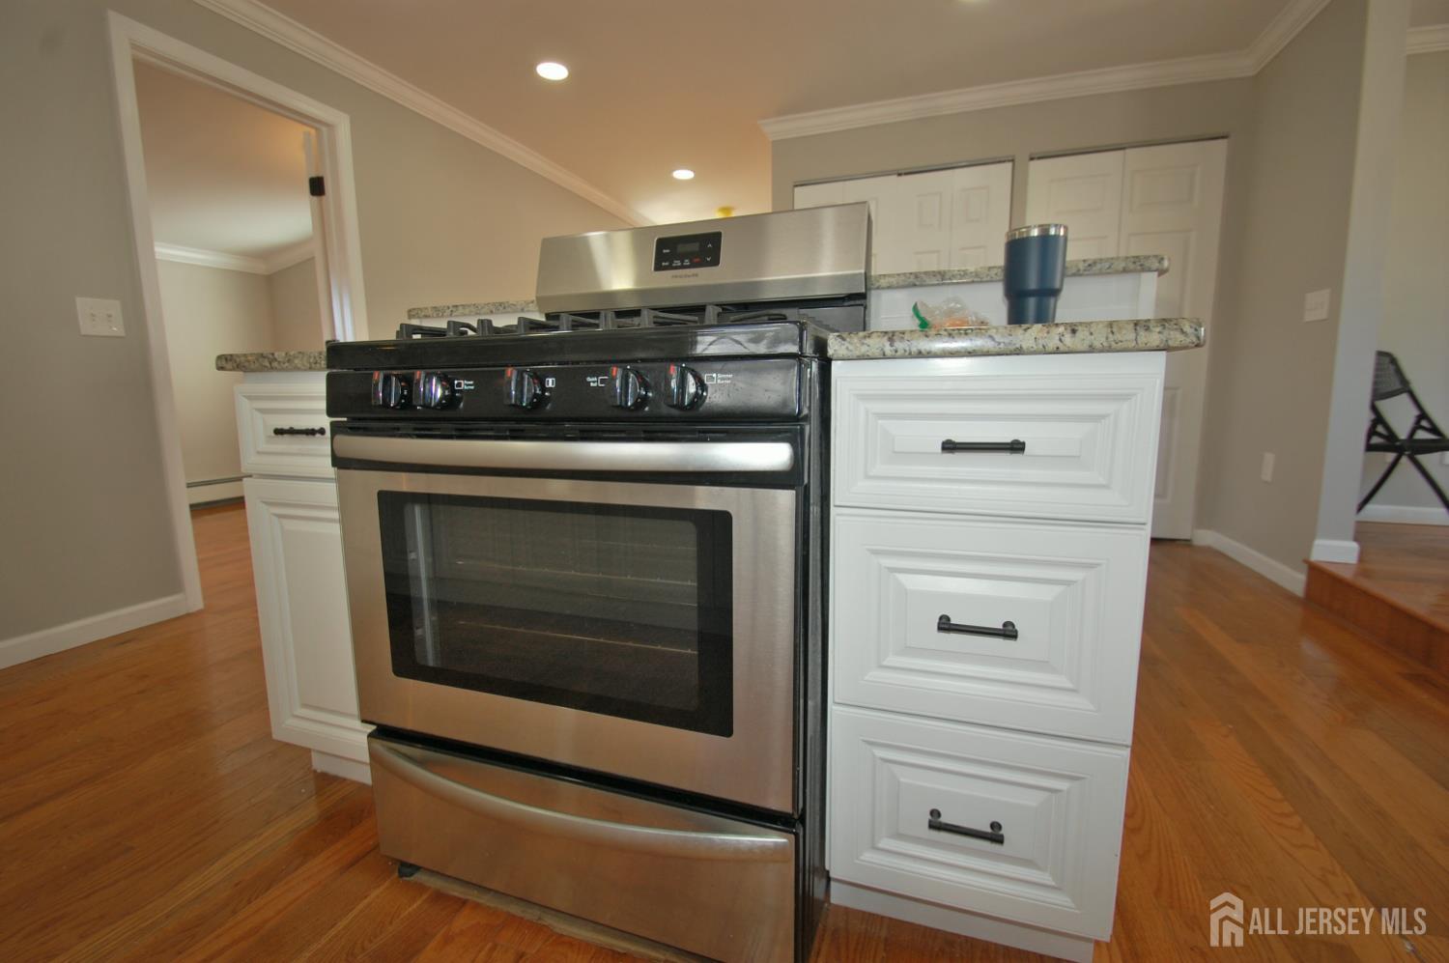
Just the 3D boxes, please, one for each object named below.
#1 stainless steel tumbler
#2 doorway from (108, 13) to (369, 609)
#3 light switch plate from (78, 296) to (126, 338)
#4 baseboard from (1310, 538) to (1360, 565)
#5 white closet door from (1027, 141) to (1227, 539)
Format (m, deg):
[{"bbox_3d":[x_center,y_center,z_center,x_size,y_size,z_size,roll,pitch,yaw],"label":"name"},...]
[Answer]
[{"bbox_3d":[0.549,-0.340,1.074,0.099,0.195,0.099,2,9,19],"label":"stainless steel tumbler"},{"bbox_3d":[-1.991,-0.615,2.631,0.130,2.140,0.905,2,9,20],"label":"doorway"},{"bbox_3d":[-2.136,-0.563,2.069,0.012,0.119,0.118,2,9,20],"label":"light switch plate"},{"bbox_3d":[2.348,0.271,2.319,0.140,0.086,0.018,2,9,20],"label":"baseboard"},{"bbox_3d":[2.107,-0.718,3.302,0.905,2.040,0.040,2,9,18],"label":"white closet door"}]

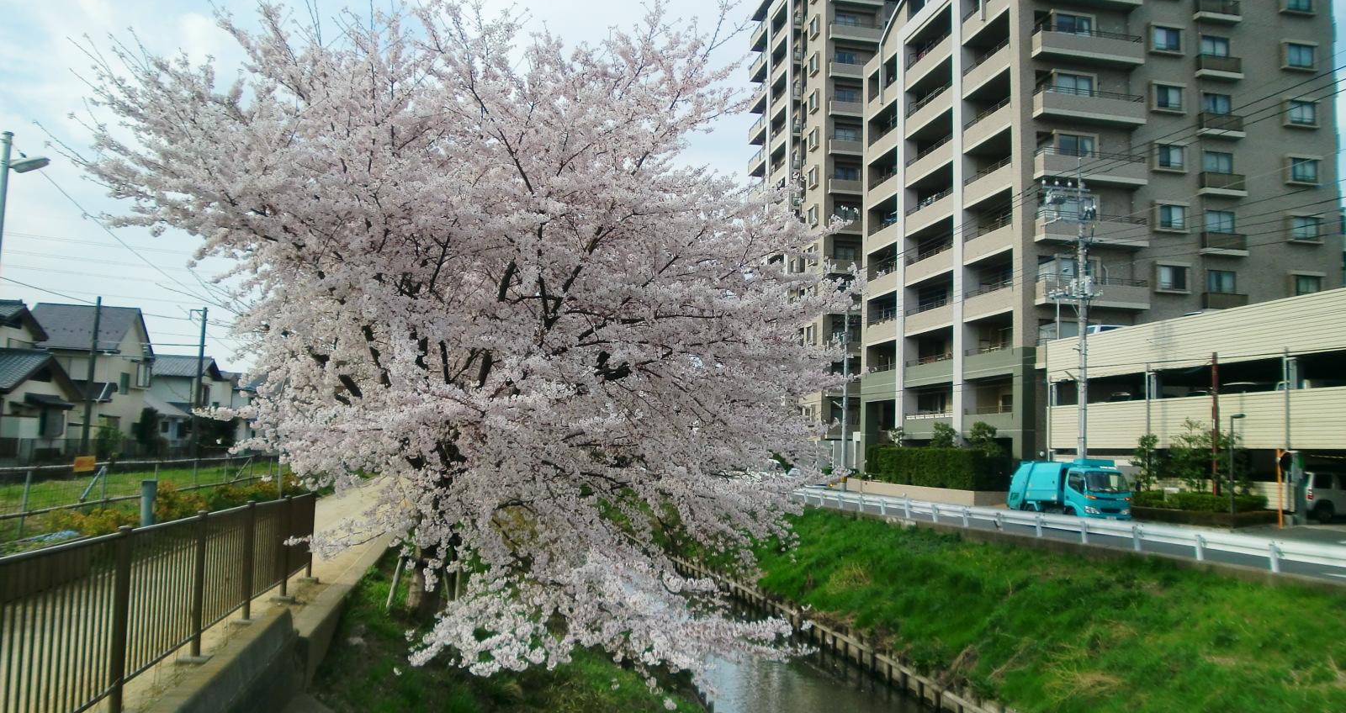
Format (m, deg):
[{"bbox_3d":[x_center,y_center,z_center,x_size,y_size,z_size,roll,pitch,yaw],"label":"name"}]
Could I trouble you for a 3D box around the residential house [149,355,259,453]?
[{"bbox_3d":[-36.084,3.744,77.805,7.000,7.400,11.000,2,-5,-10],"label":"residential house"}]

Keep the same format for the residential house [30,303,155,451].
[{"bbox_3d":[-30.788,1.527,56.627,5.400,8.350,7.000,2,-5,-9],"label":"residential house"}]

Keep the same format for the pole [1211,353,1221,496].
[{"bbox_3d":[19.645,2.887,39.433,0.220,6.100,0.220,2,-5,-12],"label":"pole"}]

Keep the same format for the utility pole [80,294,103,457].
[{"bbox_3d":[-26.132,1.310,49.025,0.320,7.850,0.320,1,-5,0],"label":"utility pole"}]

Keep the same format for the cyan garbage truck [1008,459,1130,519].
[{"bbox_3d":[13.925,4.794,38.753,1.750,2.290,5.350,2,-5,-12],"label":"cyan garbage truck"}]

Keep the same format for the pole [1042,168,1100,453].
[{"bbox_3d":[15.311,-0.388,41.919,2.000,13.220,1.000,2,-5,-12],"label":"pole"}]

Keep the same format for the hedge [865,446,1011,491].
[{"bbox_3d":[13.353,5.750,56.054,2.000,1.930,13.500,2,-5,-11],"label":"hedge"}]

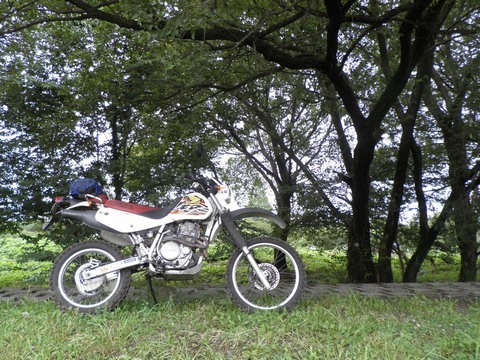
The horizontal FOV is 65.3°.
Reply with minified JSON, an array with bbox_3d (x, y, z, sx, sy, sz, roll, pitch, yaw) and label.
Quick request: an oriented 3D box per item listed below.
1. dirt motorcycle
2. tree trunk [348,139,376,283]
[{"bbox_3d":[-0.530,0.575,3.200,2.170,1.170,0.820,1,-23,-7],"label":"dirt motorcycle"},{"bbox_3d":[1.880,0.429,5.837,0.400,2.250,0.400,0,-10,0],"label":"tree trunk"}]

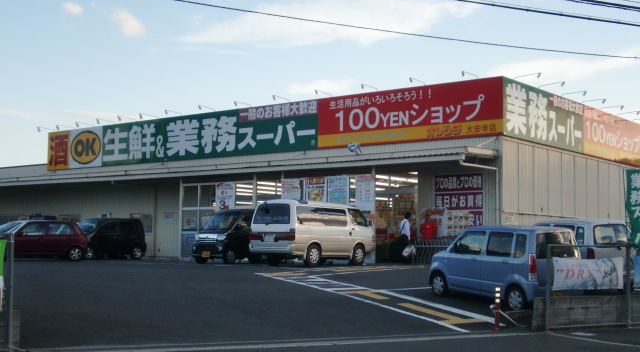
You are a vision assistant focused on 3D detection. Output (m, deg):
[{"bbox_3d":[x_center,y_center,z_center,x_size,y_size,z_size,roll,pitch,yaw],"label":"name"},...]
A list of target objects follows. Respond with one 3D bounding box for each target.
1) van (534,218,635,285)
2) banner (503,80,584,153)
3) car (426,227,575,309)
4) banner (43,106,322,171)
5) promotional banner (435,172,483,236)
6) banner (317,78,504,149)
[{"bbox_3d":[6.160,1.960,22.600,1.500,1.700,3.500,2,-2,-30],"label":"van"},{"bbox_3d":[8.336,-2.093,32.307,0.150,1.991,7.019,-3,-6,38],"label":"banner"},{"bbox_3d":[3.808,1.847,18.861,1.475,1.645,3.395,2,-2,-31],"label":"car"},{"bbox_3d":[-7.021,-1.621,39.789,17.505,2.001,0.150,-3,-6,38],"label":"banner"},{"bbox_3d":[4.740,0.933,30.355,1.867,1.959,0.050,-3,-6,38],"label":"promotional banner"},{"bbox_3d":[2.842,-2.041,30.084,7.411,1.834,0.150,-3,-6,38],"label":"banner"}]

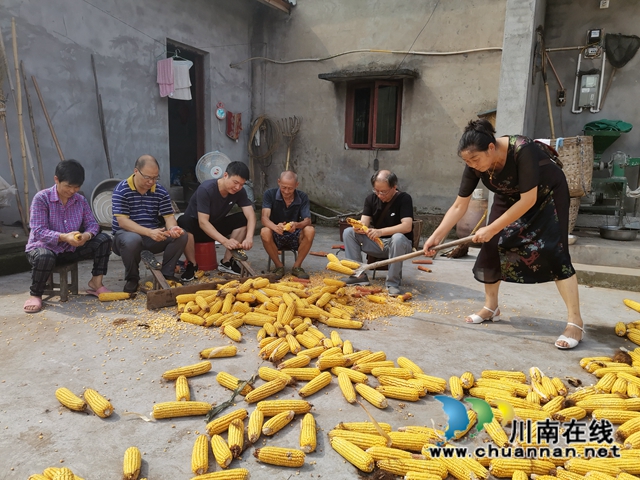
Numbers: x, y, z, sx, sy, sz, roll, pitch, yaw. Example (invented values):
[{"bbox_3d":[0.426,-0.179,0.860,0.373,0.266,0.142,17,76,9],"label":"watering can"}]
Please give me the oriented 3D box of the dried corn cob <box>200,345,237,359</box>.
[{"bbox_3d":[-0.498,0.559,2.372,0.178,0.053,0.053,-2,11,-17],"label":"dried corn cob"}]

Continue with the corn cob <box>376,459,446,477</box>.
[{"bbox_3d":[0.298,0.740,1.563,0.228,0.047,0.047,3,9,9],"label":"corn cob"}]

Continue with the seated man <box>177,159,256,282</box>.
[{"bbox_3d":[-0.884,-0.188,3.976,0.770,0.920,0.580,11,14,42],"label":"seated man"}]

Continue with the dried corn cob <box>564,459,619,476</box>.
[{"bbox_3d":[0.885,0.746,1.564,0.162,0.046,0.046,4,9,14],"label":"dried corn cob"}]

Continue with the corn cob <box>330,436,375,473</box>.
[{"bbox_3d":[0.106,0.716,1.605,0.052,0.052,0.172,-9,14,-43],"label":"corn cob"}]

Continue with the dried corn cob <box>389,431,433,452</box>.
[{"bbox_3d":[0.313,0.696,1.671,0.157,0.057,0.057,2,11,6],"label":"dried corn cob"}]

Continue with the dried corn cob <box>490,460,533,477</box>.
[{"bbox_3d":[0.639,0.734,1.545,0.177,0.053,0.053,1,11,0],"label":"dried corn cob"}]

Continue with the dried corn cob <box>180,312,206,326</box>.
[{"bbox_3d":[-0.774,0.488,2.936,0.215,0.056,0.056,8,12,35],"label":"dried corn cob"}]

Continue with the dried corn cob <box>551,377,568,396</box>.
[{"bbox_3d":[1.050,0.644,2.109,0.045,0.045,0.140,4,11,13],"label":"dried corn cob"}]

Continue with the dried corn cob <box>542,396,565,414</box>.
[{"bbox_3d":[0.952,0.682,1.966,0.185,0.050,0.050,-8,15,-43],"label":"dried corn cob"}]

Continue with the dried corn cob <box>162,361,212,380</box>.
[{"bbox_3d":[-0.620,0.616,2.261,0.240,0.049,0.049,-5,11,-36],"label":"dried corn cob"}]

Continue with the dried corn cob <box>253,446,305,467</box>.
[{"bbox_3d":[-0.133,0.712,1.589,0.172,0.054,0.054,3,11,7],"label":"dried corn cob"}]

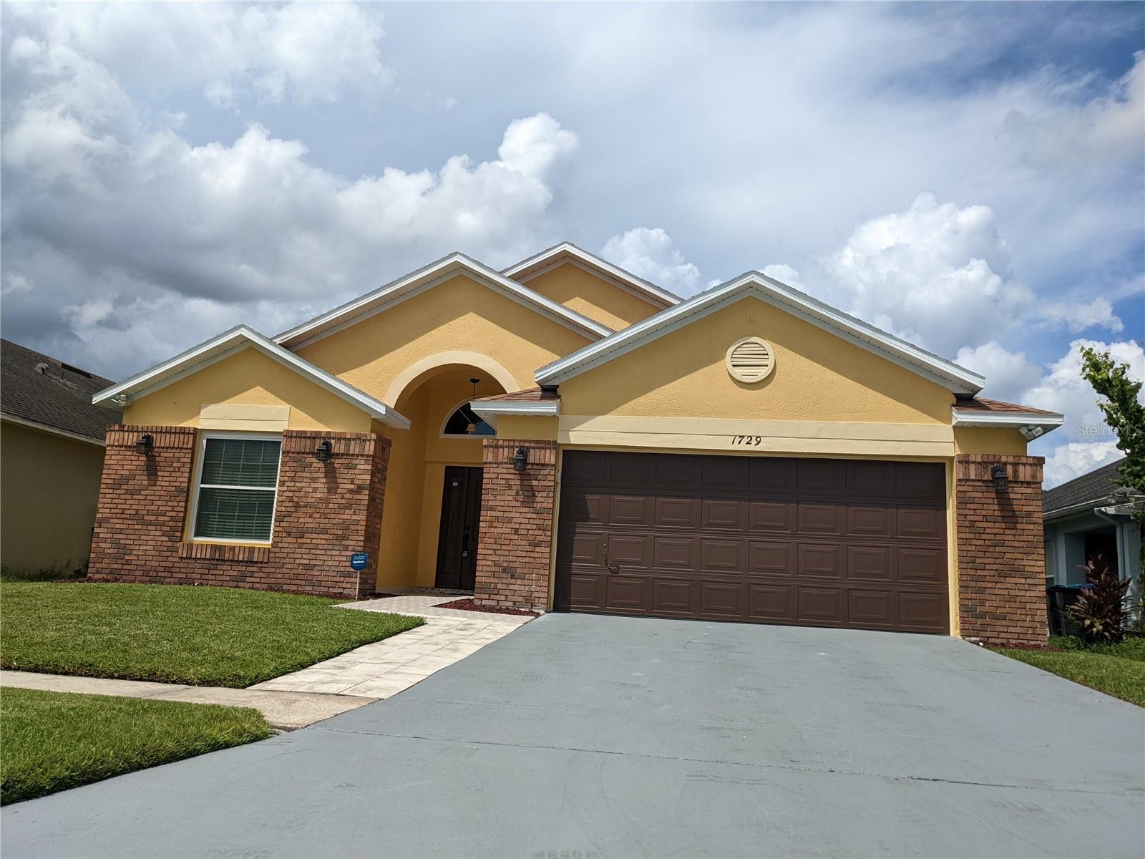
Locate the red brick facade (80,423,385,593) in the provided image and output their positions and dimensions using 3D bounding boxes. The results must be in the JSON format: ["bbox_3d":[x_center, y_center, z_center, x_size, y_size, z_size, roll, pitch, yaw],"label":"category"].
[{"bbox_3d":[-4.585,1.118,12.325,4.020,2.170,0.580,2,-11,9],"label":"red brick facade"}]

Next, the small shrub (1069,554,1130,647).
[{"bbox_3d":[8.458,2.721,14.300,0.950,1.400,0.920,2,-11,9],"label":"small shrub"}]

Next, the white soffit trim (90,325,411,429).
[{"bbox_3d":[-4.466,-0.751,12.617,4.280,1.220,0.900,2,-11,9],"label":"white soffit trim"}]

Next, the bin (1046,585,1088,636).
[{"bbox_3d":[8.918,3.269,16.000,0.680,1.030,0.720,2,-11,9],"label":"bin"}]

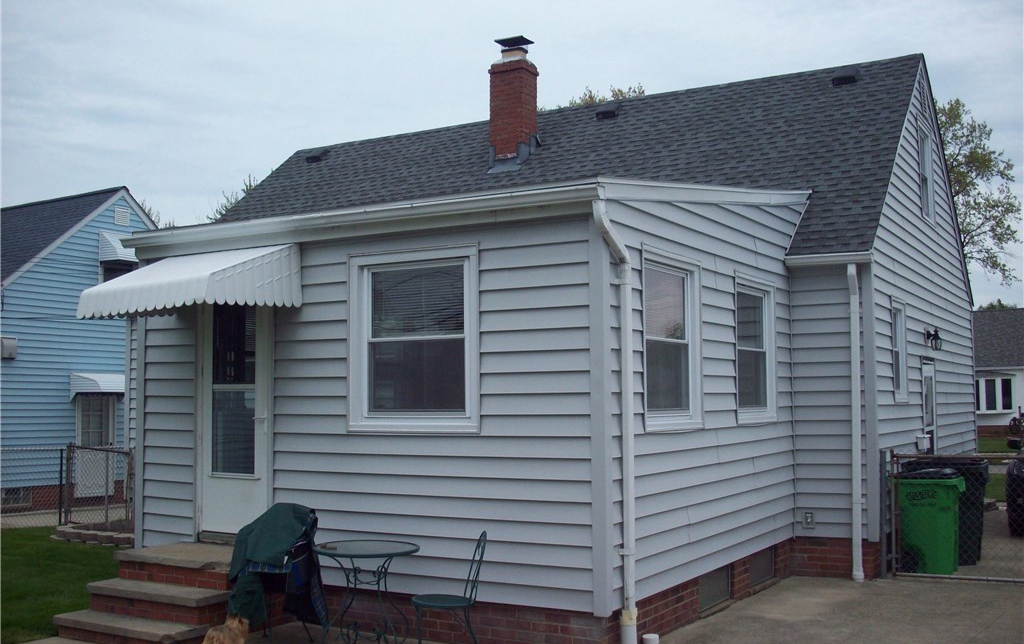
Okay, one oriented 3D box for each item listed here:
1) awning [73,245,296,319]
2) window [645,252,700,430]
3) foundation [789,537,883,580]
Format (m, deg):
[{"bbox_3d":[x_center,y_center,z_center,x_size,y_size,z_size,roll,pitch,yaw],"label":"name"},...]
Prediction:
[{"bbox_3d":[-2.516,-0.320,8.552,1.410,0.590,0.994,-3,-5,30],"label":"awning"},{"bbox_3d":[1.214,0.152,8.347,0.100,1.295,1.110,-3,-5,30],"label":"window"},{"bbox_3d":[3.214,2.319,10.814,0.780,0.370,0.260,-3,-5,30],"label":"foundation"}]

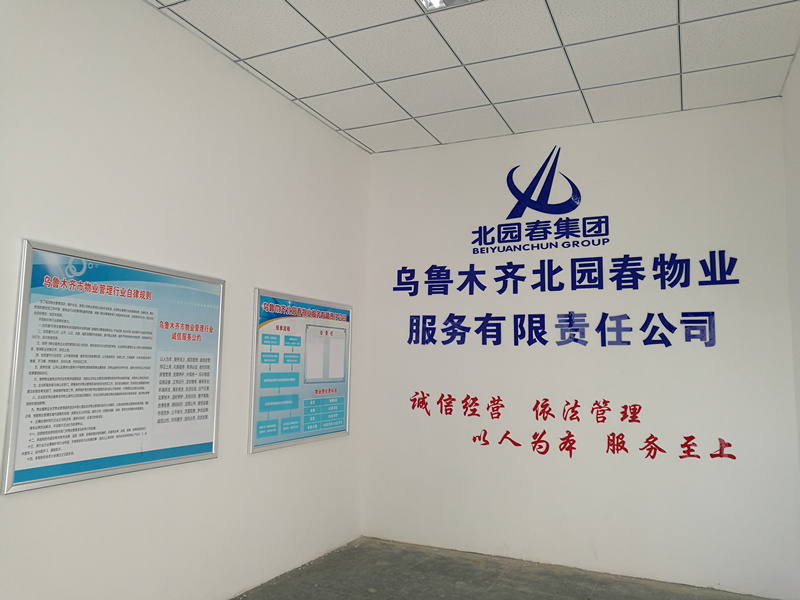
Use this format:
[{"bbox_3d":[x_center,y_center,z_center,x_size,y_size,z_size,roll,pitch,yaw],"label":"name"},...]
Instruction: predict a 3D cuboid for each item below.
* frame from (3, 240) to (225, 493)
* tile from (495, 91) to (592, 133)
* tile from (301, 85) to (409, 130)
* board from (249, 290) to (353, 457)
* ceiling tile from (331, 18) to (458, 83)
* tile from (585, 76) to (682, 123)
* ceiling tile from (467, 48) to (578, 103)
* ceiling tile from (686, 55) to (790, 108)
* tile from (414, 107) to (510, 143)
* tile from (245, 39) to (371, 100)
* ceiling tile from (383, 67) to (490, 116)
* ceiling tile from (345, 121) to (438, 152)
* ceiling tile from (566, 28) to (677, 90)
[{"bbox_3d":[-1.278,0.323,3.025,0.030,1.003,1.215,-2,-7,25],"label":"frame"},{"bbox_3d":[1.038,-1.335,4.477,0.600,0.020,0.585,-2,-7,25],"label":"tile"},{"bbox_3d":[-0.299,-1.371,4.450,0.594,0.018,0.594,-2,-7,25],"label":"tile"},{"bbox_3d":[-0.647,0.493,4.375,0.025,1.005,1.205,-2,-7,25],"label":"board"},{"bbox_3d":[-0.008,-1.454,3.657,0.594,0.018,0.594,-2,-7,25],"label":"ceiling tile"},{"bbox_3d":[1.582,-1.353,4.224,0.600,0.020,0.585,-2,-7,25],"label":"tile"},{"bbox_3d":[0.788,-1.401,3.943,0.600,0.020,0.600,-2,-7,25],"label":"ceiling tile"},{"bbox_3d":[2.123,-1.370,3.973,0.593,0.020,0.585,-2,-7,25],"label":"ceiling tile"},{"bbox_3d":[0.495,-1.325,4.733,0.594,0.018,0.584,-2,-7,25],"label":"tile"},{"bbox_3d":[-0.552,-1.435,3.909,0.594,0.018,0.594,-2,-7,25],"label":"tile"},{"bbox_3d":[0.244,-1.383,4.196,0.600,0.020,0.600,-2,-7,25],"label":"ceiling tile"},{"bbox_3d":[-0.049,-1.306,4.985,0.594,0.018,0.584,-2,-7,25],"label":"ceiling tile"},{"bbox_3d":[1.332,-1.418,3.691,0.600,0.020,0.600,-2,-7,25],"label":"ceiling tile"}]

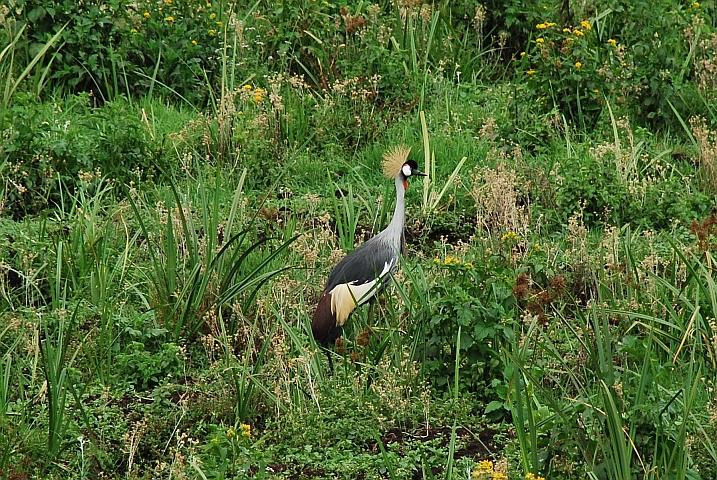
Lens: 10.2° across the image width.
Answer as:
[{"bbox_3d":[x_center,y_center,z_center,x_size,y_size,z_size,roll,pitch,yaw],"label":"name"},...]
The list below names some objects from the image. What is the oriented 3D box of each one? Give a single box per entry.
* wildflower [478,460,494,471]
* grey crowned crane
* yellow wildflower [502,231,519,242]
[{"bbox_3d":[0.439,0.773,13.800,0.055,0.036,0.052,0,10,0],"label":"wildflower"},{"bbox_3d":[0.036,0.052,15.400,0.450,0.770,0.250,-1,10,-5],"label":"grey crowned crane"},{"bbox_3d":[0.600,-0.014,15.900,0.063,0.045,0.058,0,10,0],"label":"yellow wildflower"}]

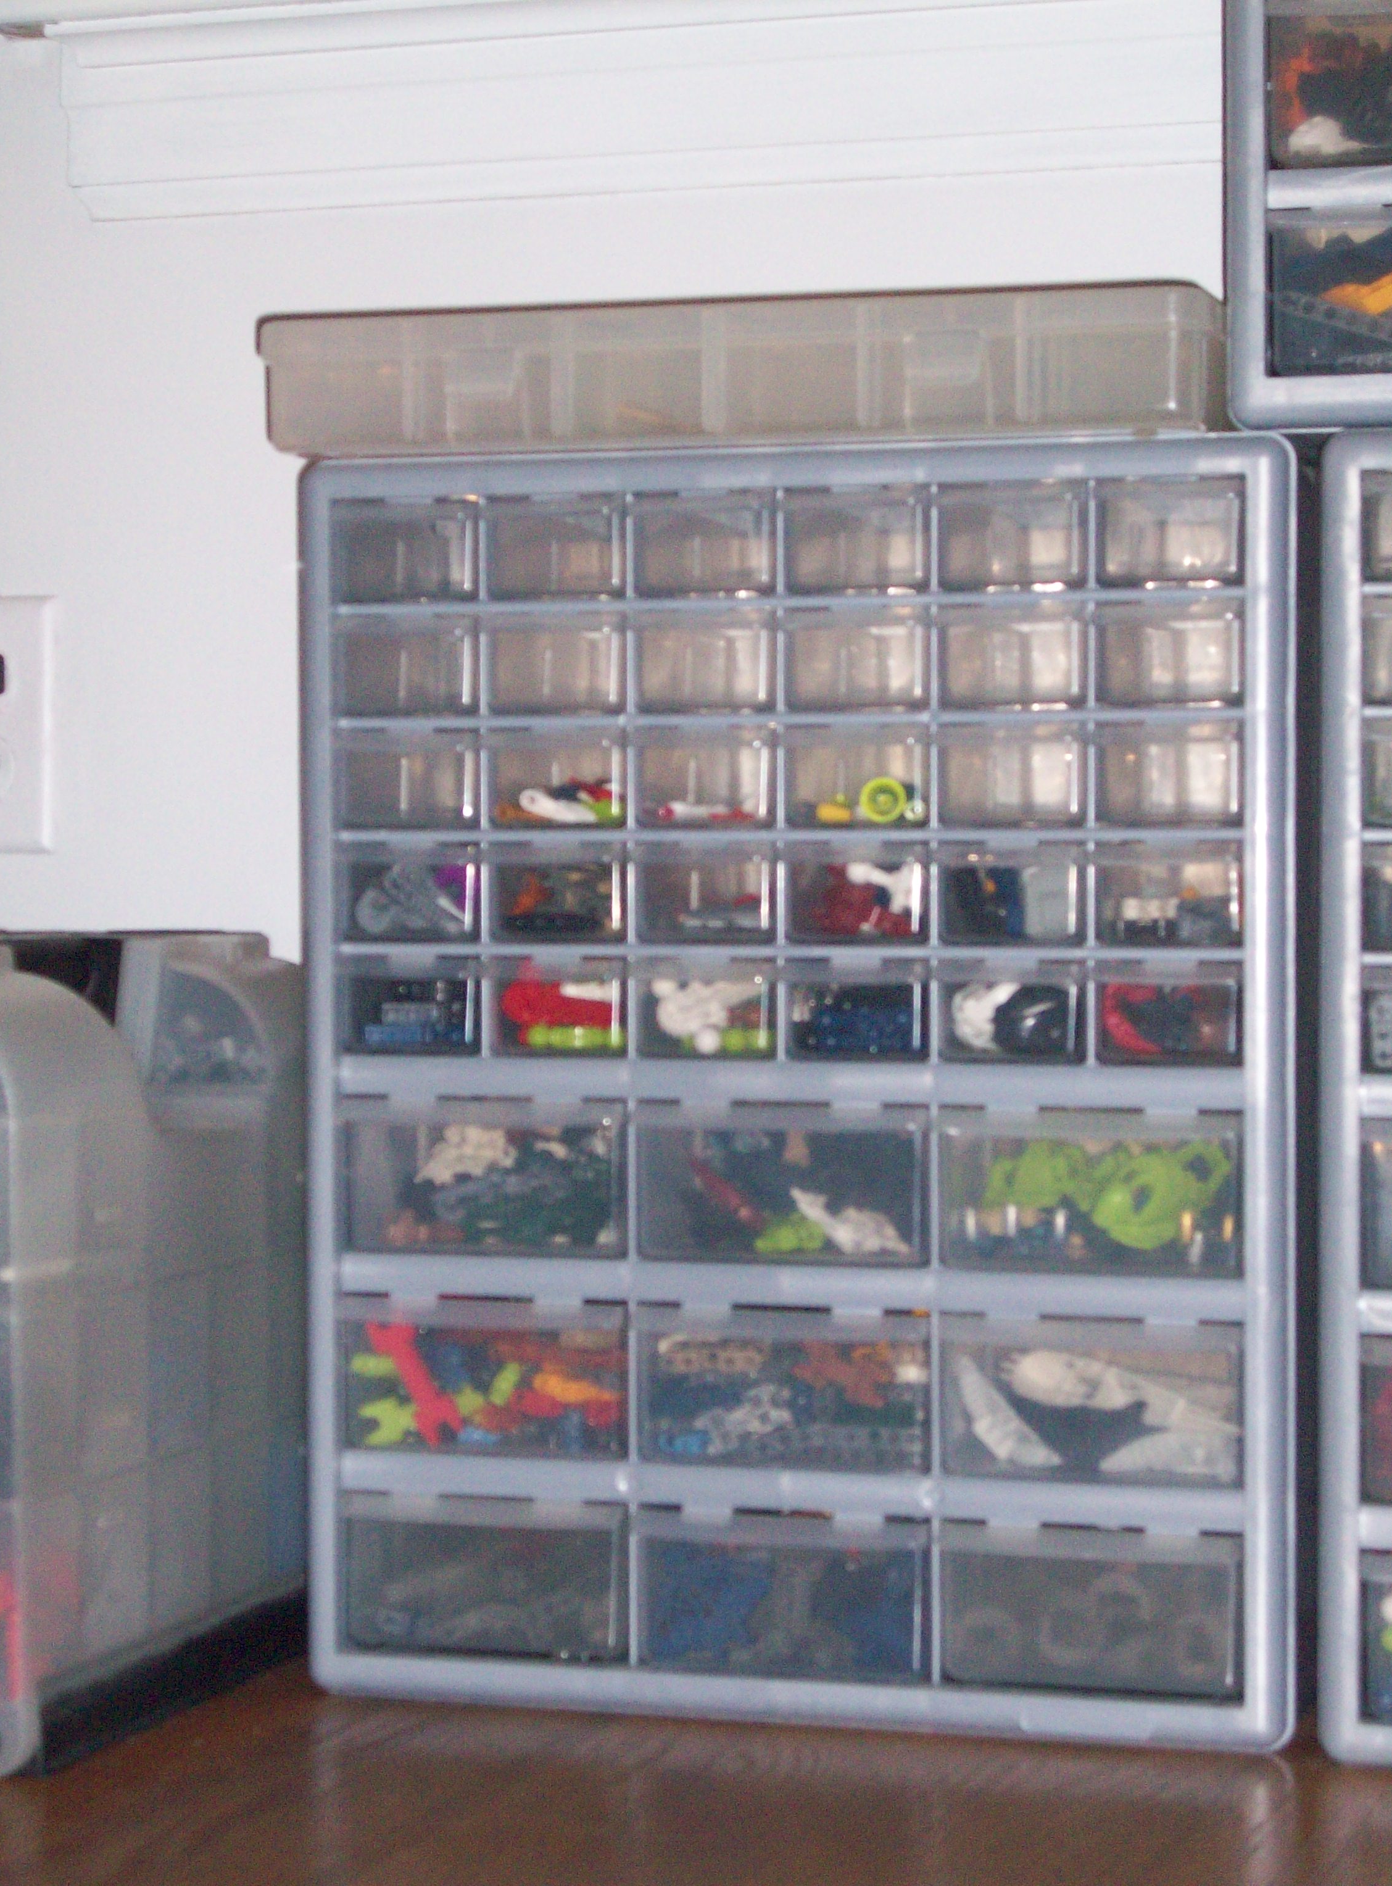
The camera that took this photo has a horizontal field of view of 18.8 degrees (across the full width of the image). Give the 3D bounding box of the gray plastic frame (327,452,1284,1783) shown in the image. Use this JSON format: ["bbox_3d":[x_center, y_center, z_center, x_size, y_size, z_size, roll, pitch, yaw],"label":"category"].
[{"bbox_3d":[0.052,0.052,1.628,0.383,0.476,0.160,0,2,17],"label":"gray plastic frame"}]

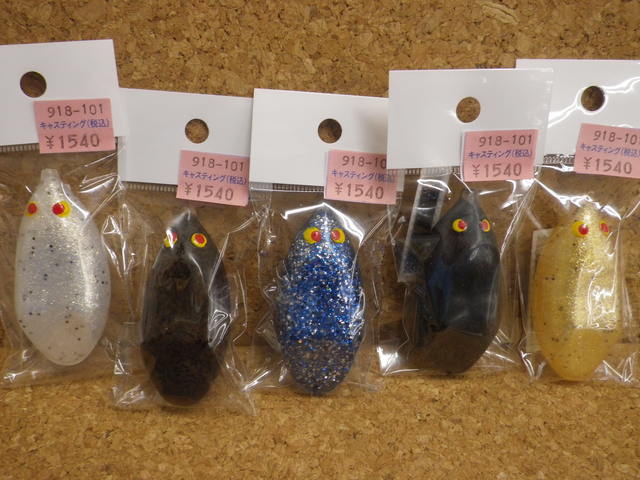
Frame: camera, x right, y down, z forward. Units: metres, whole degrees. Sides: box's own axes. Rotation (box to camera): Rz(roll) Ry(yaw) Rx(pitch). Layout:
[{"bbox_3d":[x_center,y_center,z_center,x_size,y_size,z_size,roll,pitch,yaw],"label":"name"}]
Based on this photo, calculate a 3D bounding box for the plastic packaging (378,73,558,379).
[{"bbox_3d":[0.046,-0.004,0.205,0.051,0.100,0.022,1,12,0],"label":"plastic packaging"}]

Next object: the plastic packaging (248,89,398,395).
[{"bbox_3d":[0.001,0.003,0.204,0.051,0.099,0.022,3,9,-1],"label":"plastic packaging"}]

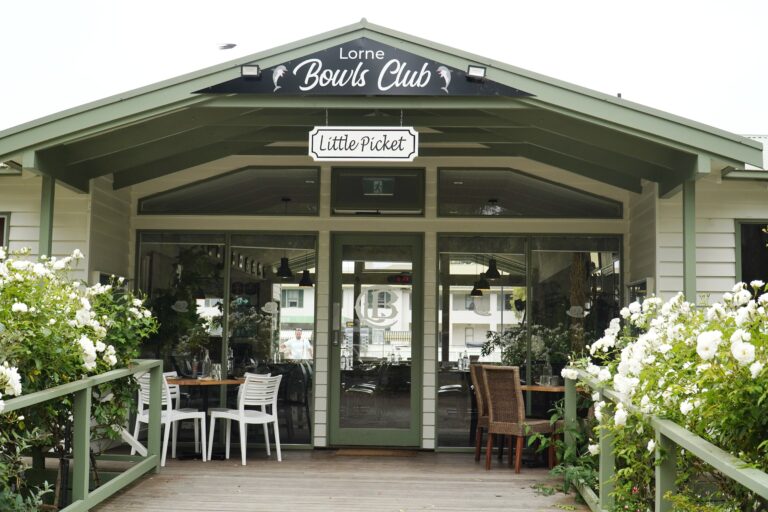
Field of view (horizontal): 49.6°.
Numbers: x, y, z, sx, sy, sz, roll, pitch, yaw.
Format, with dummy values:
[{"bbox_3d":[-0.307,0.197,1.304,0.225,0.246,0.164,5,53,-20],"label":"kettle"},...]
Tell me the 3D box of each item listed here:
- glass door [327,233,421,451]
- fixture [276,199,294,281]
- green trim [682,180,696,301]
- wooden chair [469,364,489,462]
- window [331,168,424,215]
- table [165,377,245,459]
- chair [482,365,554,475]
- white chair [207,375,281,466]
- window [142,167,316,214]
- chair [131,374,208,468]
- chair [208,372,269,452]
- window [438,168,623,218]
[{"bbox_3d":[-0.082,0.864,8.727,0.992,2.228,0.070,1,-6,2],"label":"glass door"},{"bbox_3d":[-1.345,-0.236,11.417,0.225,1.134,0.225,1,-6,2],"label":"fixture"},{"bbox_3d":[2.652,0.616,7.143,0.095,2.567,0.095,1,-6,2],"label":"green trim"},{"bbox_3d":[1.201,1.486,7.905,0.600,0.950,0.440,6,-8,-43],"label":"wooden chair"},{"bbox_3d":[-0.065,-0.685,8.888,1.016,0.541,0.080,1,-6,2],"label":"window"},{"bbox_3d":[-1.713,1.553,7.958,1.000,0.740,1.000,1,-6,2],"label":"table"},{"bbox_3d":[1.230,1.453,7.580,0.440,0.950,0.600,-4,-8,39],"label":"chair"},{"bbox_3d":[-1.286,1.505,7.771,0.540,0.810,0.470,-4,-7,37],"label":"white chair"},{"bbox_3d":[-1.670,-0.700,8.943,1.970,0.534,0.080,1,-6,2],"label":"window"},{"bbox_3d":[-1.951,1.485,7.678,0.470,0.810,0.540,-4,-8,39],"label":"chair"},{"bbox_3d":[-1.426,1.545,8.175,0.540,0.810,0.470,7,-8,-44],"label":"chair"},{"bbox_3d":[1.552,-0.673,8.834,1.965,0.554,0.080,1,-6,2],"label":"window"}]

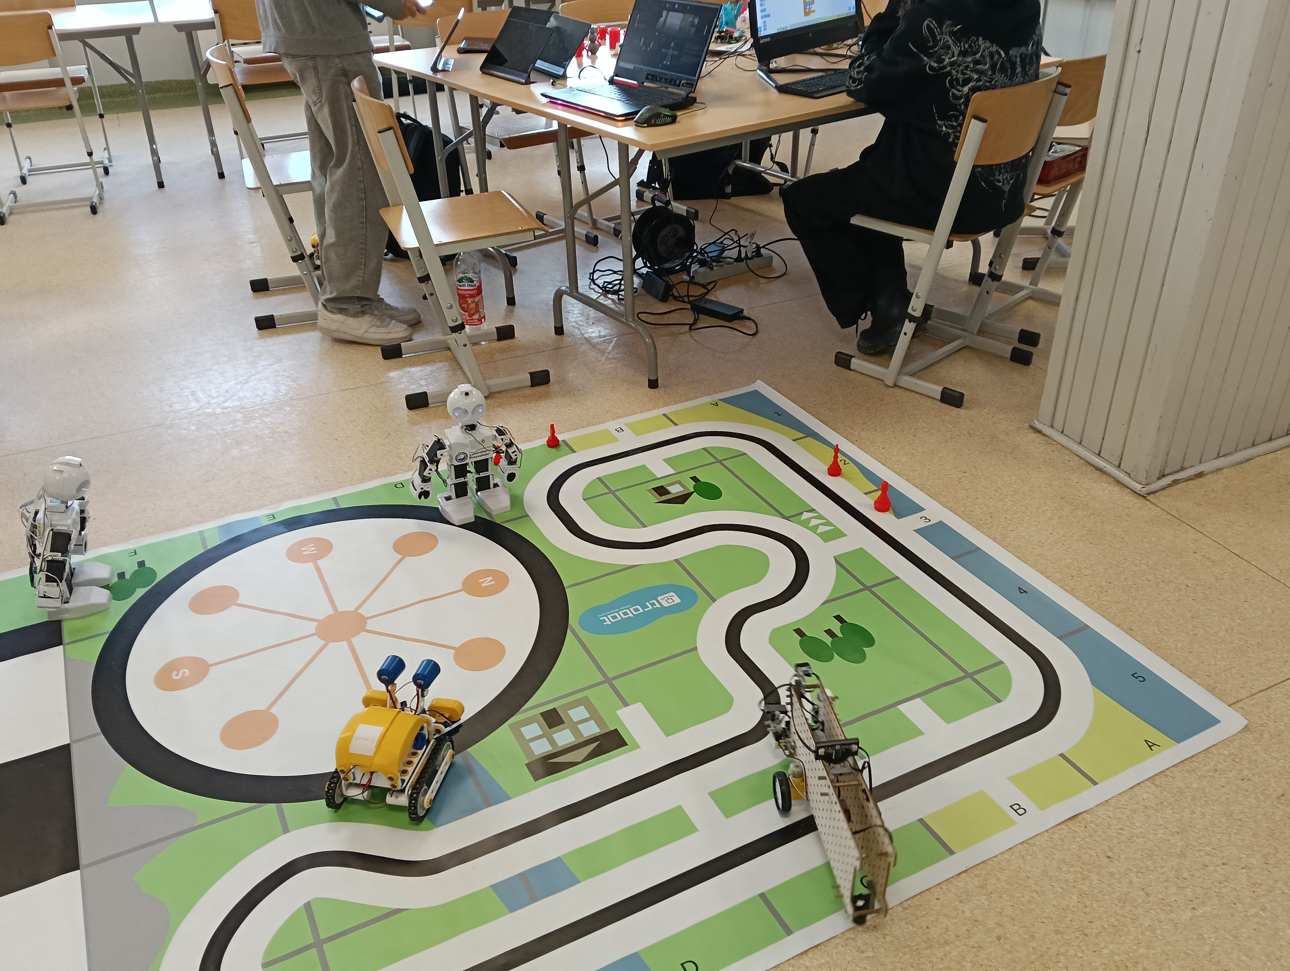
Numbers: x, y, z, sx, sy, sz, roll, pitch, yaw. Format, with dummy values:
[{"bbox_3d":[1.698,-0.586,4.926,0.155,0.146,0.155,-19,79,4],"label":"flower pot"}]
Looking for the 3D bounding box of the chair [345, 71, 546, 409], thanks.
[{"bbox_3d":[-0.548,-0.709,2.858,0.460,0.820,0.410,-10,33,-15],"label":"chair"}]

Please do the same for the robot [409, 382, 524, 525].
[{"bbox_3d":[-0.422,-0.086,2.304,0.250,0.330,0.140,-15,34,-23],"label":"robot"}]

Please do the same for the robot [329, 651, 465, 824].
[{"bbox_3d":[-0.415,0.406,1.654,0.175,0.165,0.220,6,32,10],"label":"robot"}]

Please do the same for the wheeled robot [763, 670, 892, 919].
[{"bbox_3d":[0.278,0.461,1.568,0.140,0.150,0.410,-5,32,-7],"label":"wheeled robot"}]

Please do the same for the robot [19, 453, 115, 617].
[{"bbox_3d":[-1.170,0.084,2.037,0.165,0.330,0.210,-9,32,-14],"label":"robot"}]

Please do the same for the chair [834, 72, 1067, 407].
[{"bbox_3d":[0.861,-0.723,2.860,0.460,0.820,0.410,26,40,37],"label":"chair"}]

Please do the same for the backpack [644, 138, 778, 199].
[{"bbox_3d":[0.291,-1.535,4.607,0.430,0.400,0.250,-1,31,0],"label":"backpack"}]

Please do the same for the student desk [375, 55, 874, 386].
[{"bbox_3d":[0.230,-1.138,3.643,1.800,0.725,1.660,-22,37,-31],"label":"student desk"}]

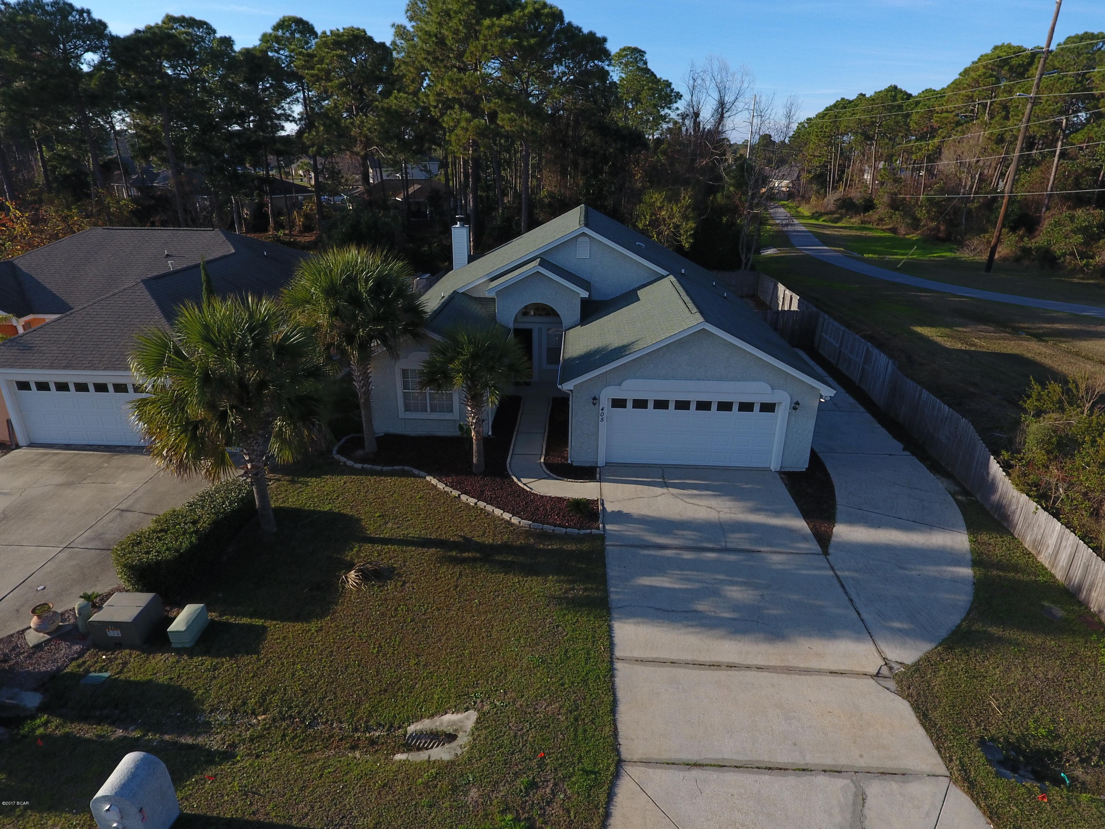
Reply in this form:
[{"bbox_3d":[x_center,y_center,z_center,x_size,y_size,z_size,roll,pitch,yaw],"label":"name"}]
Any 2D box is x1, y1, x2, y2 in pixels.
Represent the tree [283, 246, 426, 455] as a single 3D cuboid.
[{"bbox_3d":[-5.604,-1.718,18.844,3.836,6.188,3.836,1,23,3],"label":"tree"}]

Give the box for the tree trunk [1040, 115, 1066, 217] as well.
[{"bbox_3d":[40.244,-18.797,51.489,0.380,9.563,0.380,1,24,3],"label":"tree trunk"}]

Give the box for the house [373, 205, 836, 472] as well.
[{"bbox_3d":[1.209,-4.450,25.515,14.100,6.150,17.000,1,23,3],"label":"house"}]

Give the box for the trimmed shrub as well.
[{"bbox_3d":[-8.466,2.799,15.100,1.350,0.930,3.450,2,23,5],"label":"trimmed shrub"}]

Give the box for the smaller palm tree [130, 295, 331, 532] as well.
[{"bbox_3d":[-7.162,0.195,14.930,3.984,5.830,3.984,1,23,3],"label":"smaller palm tree"}]

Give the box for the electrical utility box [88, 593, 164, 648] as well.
[{"bbox_3d":[-8.429,4.030,12.672,0.920,0.610,0.900,1,23,3],"label":"electrical utility box"}]

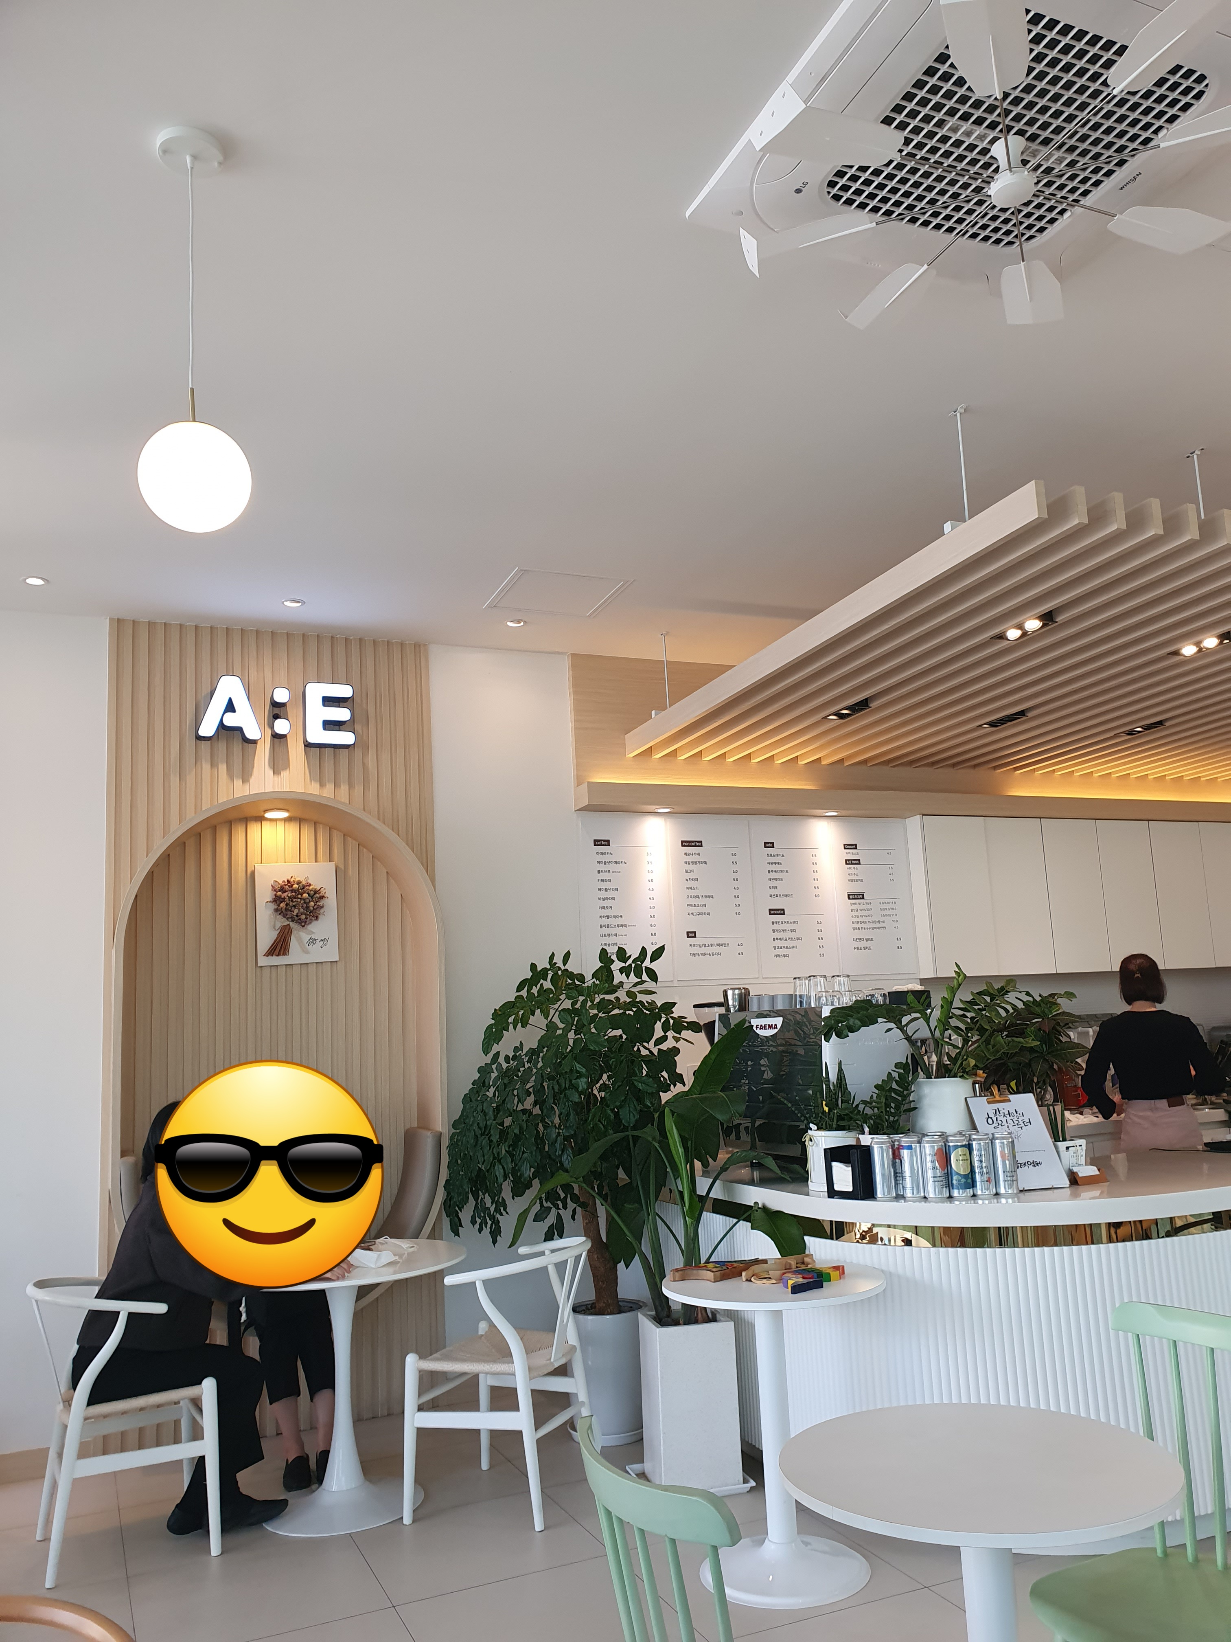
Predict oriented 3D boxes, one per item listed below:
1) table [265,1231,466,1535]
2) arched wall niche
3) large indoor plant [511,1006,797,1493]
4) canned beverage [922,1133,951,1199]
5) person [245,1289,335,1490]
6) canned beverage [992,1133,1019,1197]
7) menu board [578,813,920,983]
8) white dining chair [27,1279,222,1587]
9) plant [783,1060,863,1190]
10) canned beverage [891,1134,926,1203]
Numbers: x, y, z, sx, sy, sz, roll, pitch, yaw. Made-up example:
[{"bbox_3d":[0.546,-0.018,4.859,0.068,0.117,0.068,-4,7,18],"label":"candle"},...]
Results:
[{"bbox_3d":[-0.862,1.766,3.892,0.800,0.722,0.800,-3,-10,-1],"label":"table"},{"bbox_3d":[-1.286,1.011,4.745,1.240,2.250,0.340,1,-11,-24],"label":"arched wall niche"},{"bbox_3d":[0.148,1.429,4.130,0.930,1.390,0.800,-3,-9,0],"label":"large indoor plant"},{"bbox_3d":[0.883,0.953,3.405,0.066,0.168,0.066,-3,-9,0],"label":"canned beverage"},{"bbox_3d":[-1.150,1.611,4.374,0.460,1.240,0.700,1,-10,-21],"label":"person"},{"bbox_3d":[1.089,0.961,3.447,0.065,0.166,0.065,-6,-10,16],"label":"canned beverage"},{"bbox_3d":[0.677,0.360,5.773,1.790,0.755,0.030,1,-11,-24],"label":"menu board"},{"bbox_3d":[-1.471,1.747,3.669,0.530,0.750,0.550,2,-11,-28],"label":"white dining chair"},{"bbox_3d":[0.609,0.898,3.643,0.220,0.380,0.210,-3,-9,0],"label":"plant"},{"bbox_3d":[0.815,0.958,3.410,0.066,0.168,0.066,-3,-9,0],"label":"canned beverage"}]

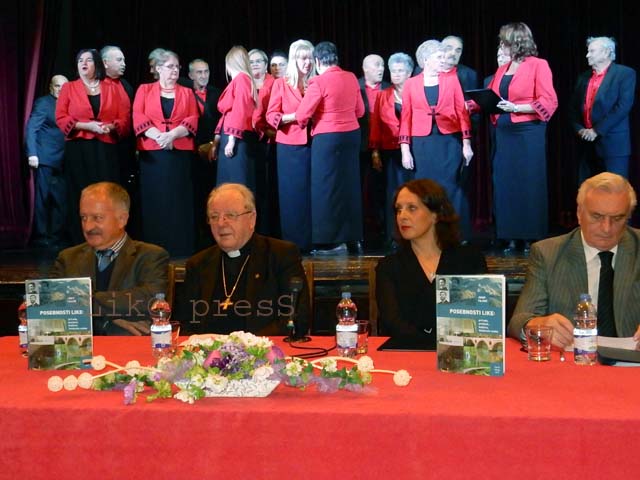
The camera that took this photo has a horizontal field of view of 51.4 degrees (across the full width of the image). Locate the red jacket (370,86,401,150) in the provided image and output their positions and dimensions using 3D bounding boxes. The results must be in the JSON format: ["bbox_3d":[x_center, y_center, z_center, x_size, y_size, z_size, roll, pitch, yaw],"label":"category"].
[{"bbox_3d":[0.669,-1.022,5.600,0.500,0.530,0.300,-1,1,0],"label":"red jacket"}]

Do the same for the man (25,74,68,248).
[{"bbox_3d":[-2.701,-0.811,6.667,0.450,1.673,0.500,2,4,32],"label":"man"}]

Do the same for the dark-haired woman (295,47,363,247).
[{"bbox_3d":[0.121,-0.722,5.219,0.500,1.646,0.400,-2,3,-30],"label":"dark-haired woman"}]

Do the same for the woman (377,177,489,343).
[{"bbox_3d":[0.400,0.436,2.380,0.480,1.300,0.650,-1,1,7],"label":"woman"}]

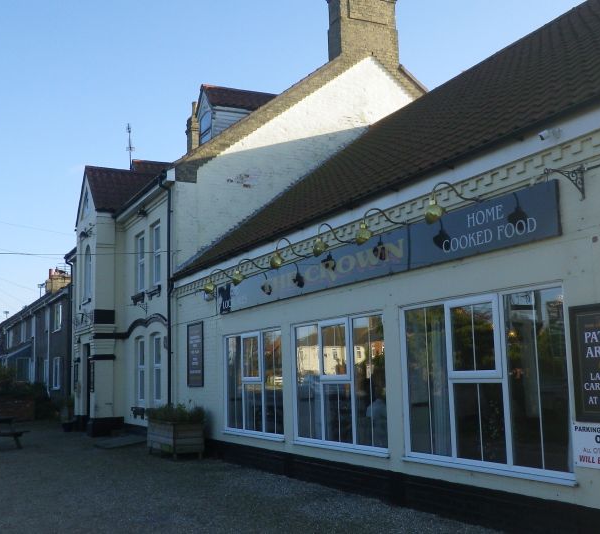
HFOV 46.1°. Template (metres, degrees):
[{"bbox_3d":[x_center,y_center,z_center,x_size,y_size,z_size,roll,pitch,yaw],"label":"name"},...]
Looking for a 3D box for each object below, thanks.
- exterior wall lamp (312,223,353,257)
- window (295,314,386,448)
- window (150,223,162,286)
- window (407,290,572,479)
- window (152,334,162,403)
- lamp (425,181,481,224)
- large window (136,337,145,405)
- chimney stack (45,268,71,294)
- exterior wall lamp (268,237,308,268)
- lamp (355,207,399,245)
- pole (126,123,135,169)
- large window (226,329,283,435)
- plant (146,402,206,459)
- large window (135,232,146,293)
[{"bbox_3d":[0.421,-0.322,8.612,0.560,0.400,0.200,3,-10,-28],"label":"exterior wall lamp"},{"bbox_3d":[0.498,1.540,9.506,0.100,1.739,2.410,3,-10,-28],"label":"window"},{"bbox_3d":[-3.224,-0.251,15.973,0.140,1.520,0.840,3,-10,-28],"label":"window"},{"bbox_3d":[1.786,1.133,7.126,0.100,1.732,2.391,3,-10,-28],"label":"window"},{"bbox_3d":[-3.135,2.238,15.522,0.140,1.500,0.860,3,-10,-28],"label":"window"},{"bbox_3d":[1.526,-0.609,6.995,0.650,0.420,0.180,3,-10,-28],"label":"lamp"},{"bbox_3d":[-3.725,2.431,16.607,0.140,1.540,0.860,3,-10,-28],"label":"large window"},{"bbox_3d":[-13.983,0.872,41.000,1.200,1.600,1.400,3,-10,-28],"label":"chimney stack"},{"bbox_3d":[-0.147,-0.187,9.684,0.550,0.400,0.200,3,-10,-28],"label":"exterior wall lamp"},{"bbox_3d":[0.895,-0.440,7.693,0.580,0.400,0.200,3,-10,-28],"label":"lamp"},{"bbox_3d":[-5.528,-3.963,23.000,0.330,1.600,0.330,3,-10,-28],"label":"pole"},{"bbox_3d":[-0.776,1.937,11.861,0.100,1.727,2.343,3,-10,-28],"label":"large window"},{"bbox_3d":[-2.254,2.965,12.779,0.570,0.880,1.300,4,-10,-32],"label":"plant"},{"bbox_3d":[-4.115,-0.126,18.396,0.120,1.507,0.857,3,-10,-28],"label":"large window"}]

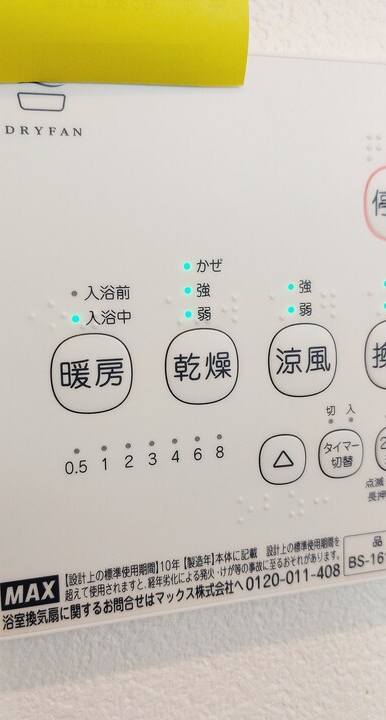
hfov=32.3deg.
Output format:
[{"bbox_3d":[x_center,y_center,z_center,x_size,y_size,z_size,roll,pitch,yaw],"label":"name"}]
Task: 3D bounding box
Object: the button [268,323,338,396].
[{"bbox_3d":[0.025,0.000,0.148,0.017,0.016,0.002,-3,6,-16],"label":"button"}]

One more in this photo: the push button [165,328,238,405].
[{"bbox_3d":[0.002,0.001,0.142,0.017,0.016,0.002,-3,6,-16],"label":"push button"}]

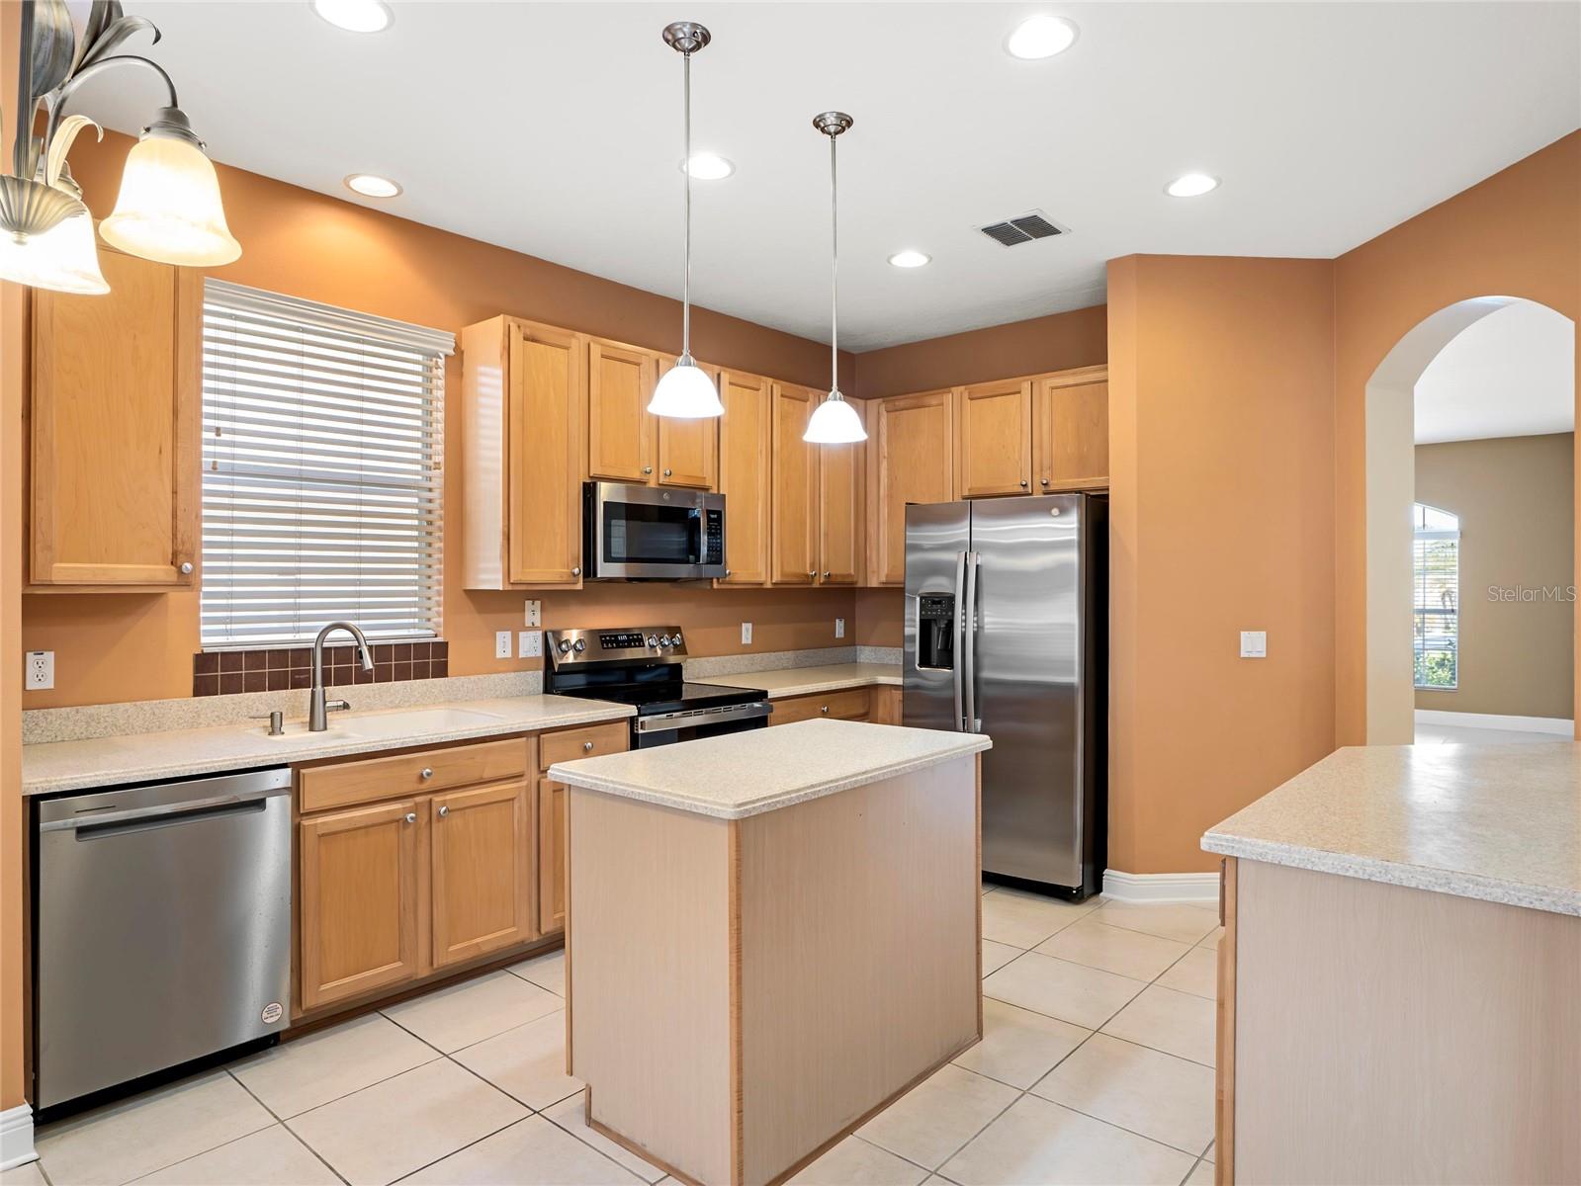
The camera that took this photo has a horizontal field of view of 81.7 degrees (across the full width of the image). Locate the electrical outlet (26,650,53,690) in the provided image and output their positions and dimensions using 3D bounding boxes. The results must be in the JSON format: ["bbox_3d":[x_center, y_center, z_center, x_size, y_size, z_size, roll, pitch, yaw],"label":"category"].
[{"bbox_3d":[-2.249,0.234,2.745,0.010,0.115,0.069,0,0,42],"label":"electrical outlet"}]

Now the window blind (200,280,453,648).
[{"bbox_3d":[-1.687,-0.434,3.405,0.100,1.260,0.900,1,1,42],"label":"window blind"}]

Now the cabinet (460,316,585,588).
[{"bbox_3d":[-1.106,-0.553,3.812,0.330,1.071,0.379,1,1,42],"label":"cabinet"}]

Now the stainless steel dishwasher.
[{"bbox_3d":[-1.909,0.920,2.717,0.610,0.810,0.595,1,1,42],"label":"stainless steel dishwasher"}]

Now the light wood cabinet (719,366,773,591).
[{"bbox_3d":[-0.347,-0.558,4.657,0.322,1.075,0.398,0,0,42],"label":"light wood cabinet"}]

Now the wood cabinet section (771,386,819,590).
[{"bbox_3d":[-0.104,-0.575,4.983,0.339,1.078,0.391,0,0,42],"label":"wood cabinet section"}]

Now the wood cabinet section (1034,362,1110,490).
[{"bbox_3d":[1.520,-0.799,4.614,0.435,0.585,0.332,0,0,42],"label":"wood cabinet section"}]

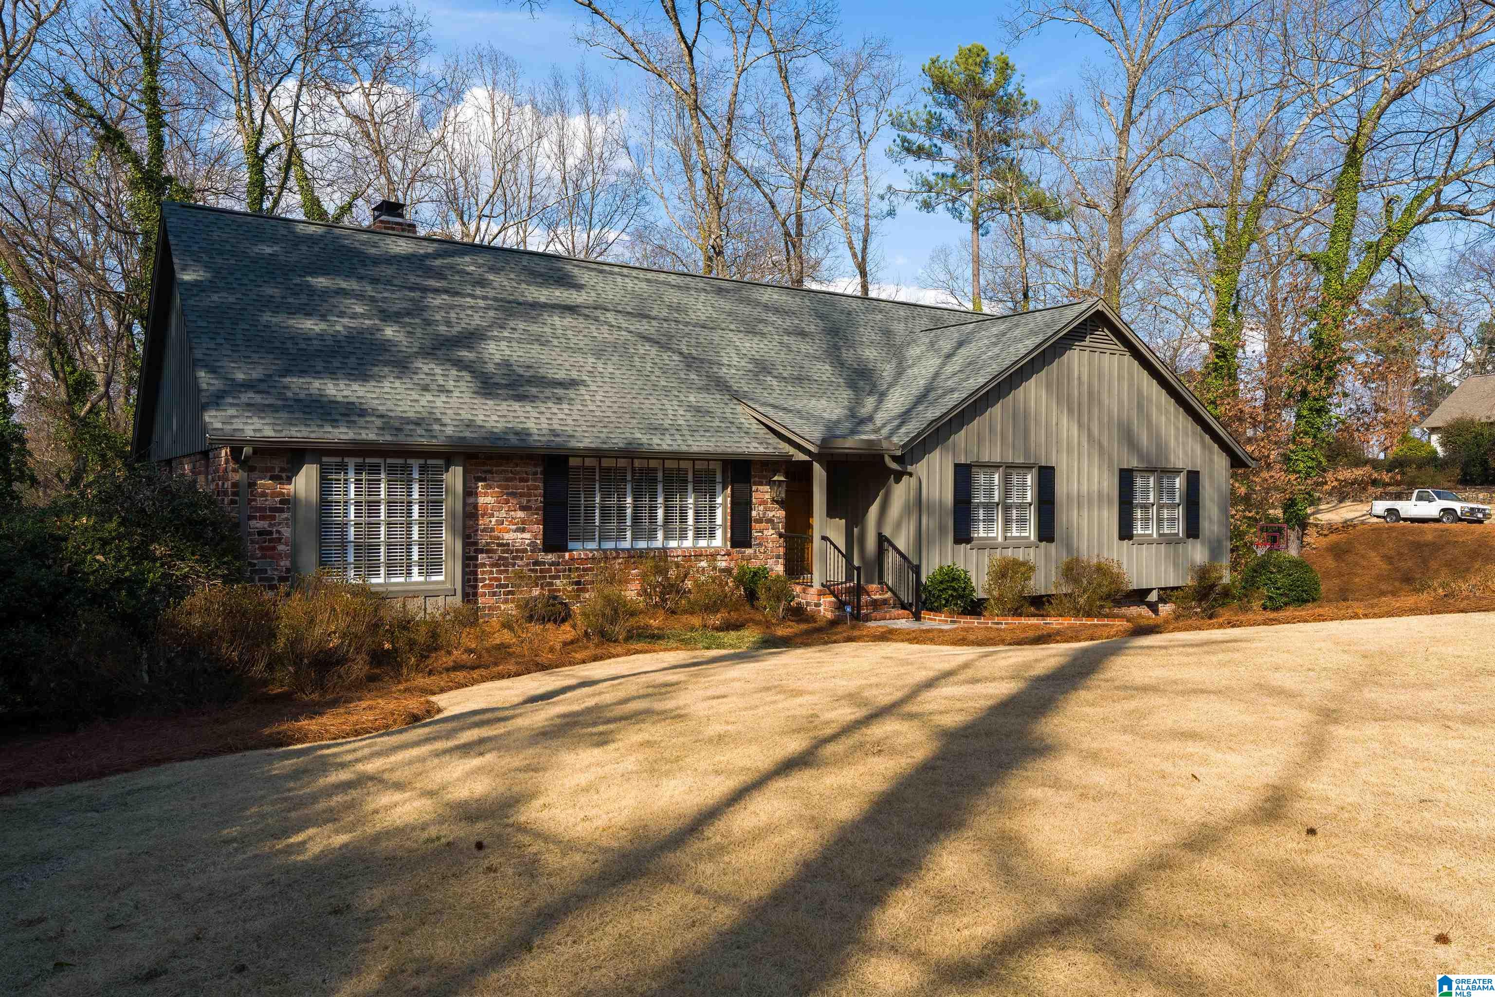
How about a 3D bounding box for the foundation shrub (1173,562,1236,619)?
[{"bbox_3d":[8.880,1.784,21.800,1.204,1.113,1.143,0,0,-34],"label":"foundation shrub"}]

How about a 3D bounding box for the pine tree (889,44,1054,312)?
[{"bbox_3d":[9.377,-8.277,47.000,6.904,21.555,6.559,0,0,-34],"label":"pine tree"}]

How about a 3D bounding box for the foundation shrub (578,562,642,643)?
[{"bbox_3d":[-1.838,1.355,14.950,0.888,1.091,0.843,0,0,0],"label":"foundation shrub"}]

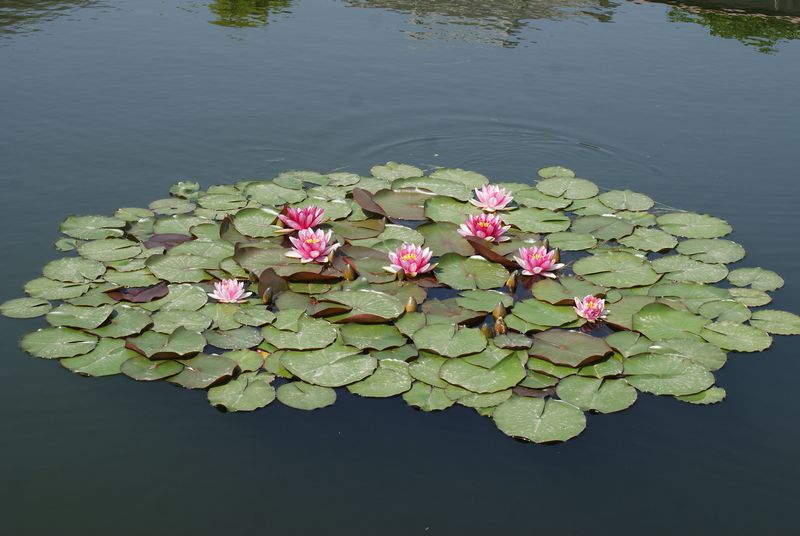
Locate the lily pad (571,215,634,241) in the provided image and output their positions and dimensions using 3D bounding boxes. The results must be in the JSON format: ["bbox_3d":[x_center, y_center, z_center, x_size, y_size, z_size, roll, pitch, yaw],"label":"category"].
[{"bbox_3d":[0.573,-0.115,4.723,0.181,0.020,0.181,0,23,0],"label":"lily pad"}]

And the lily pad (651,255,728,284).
[{"bbox_3d":[0.784,0.003,4.516,0.202,0.020,0.185,0,24,0],"label":"lily pad"}]

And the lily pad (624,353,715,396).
[{"bbox_3d":[0.625,0.246,3.867,0.210,0.025,0.219,-1,23,-2],"label":"lily pad"}]

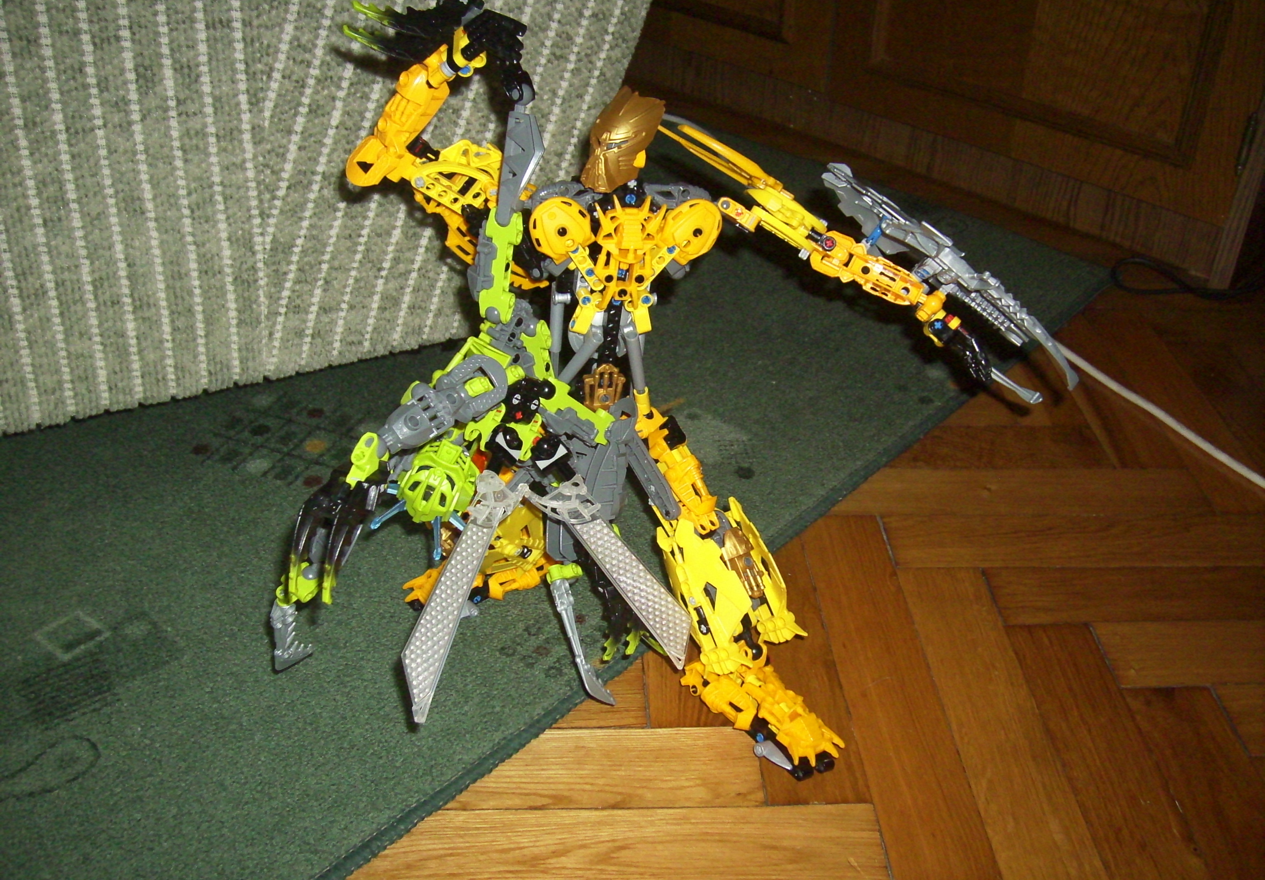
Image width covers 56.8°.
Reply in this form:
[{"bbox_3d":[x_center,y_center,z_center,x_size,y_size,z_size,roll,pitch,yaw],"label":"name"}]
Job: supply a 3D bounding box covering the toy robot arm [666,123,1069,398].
[{"bbox_3d":[0.136,-0.108,0.660,0.288,0.056,0.050,29,2,-18],"label":"toy robot arm"}]

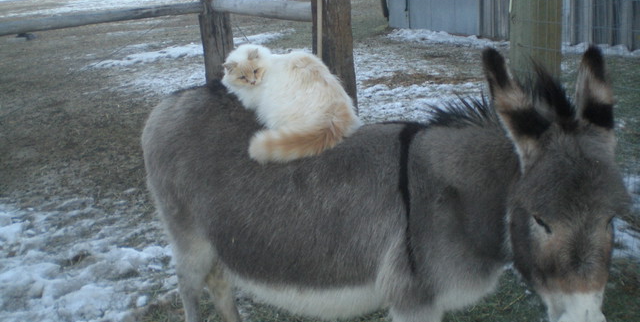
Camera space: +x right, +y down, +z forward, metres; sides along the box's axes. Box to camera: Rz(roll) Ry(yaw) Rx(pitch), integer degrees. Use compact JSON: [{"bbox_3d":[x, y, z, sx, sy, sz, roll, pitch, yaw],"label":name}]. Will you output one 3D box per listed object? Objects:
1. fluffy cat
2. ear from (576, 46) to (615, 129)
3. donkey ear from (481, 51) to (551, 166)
[{"bbox_3d":[-0.088,-0.171,2.020,0.380,0.290,0.240,6,20,31],"label":"fluffy cat"},{"bbox_3d":[0.650,-0.169,1.660,0.085,0.215,0.070,-8,9,-14],"label":"ear"},{"bbox_3d":[0.453,-0.119,1.620,0.105,0.280,0.075,-11,8,30],"label":"donkey ear"}]

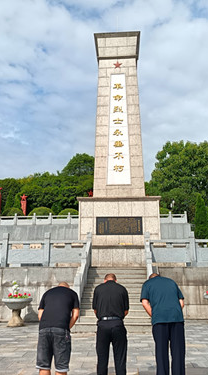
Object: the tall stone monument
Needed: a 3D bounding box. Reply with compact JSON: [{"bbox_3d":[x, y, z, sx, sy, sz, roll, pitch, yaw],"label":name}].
[{"bbox_3d":[0.653,-2.250,19.411,3.950,13.250,3.900,-1,-14,3],"label":"tall stone monument"}]

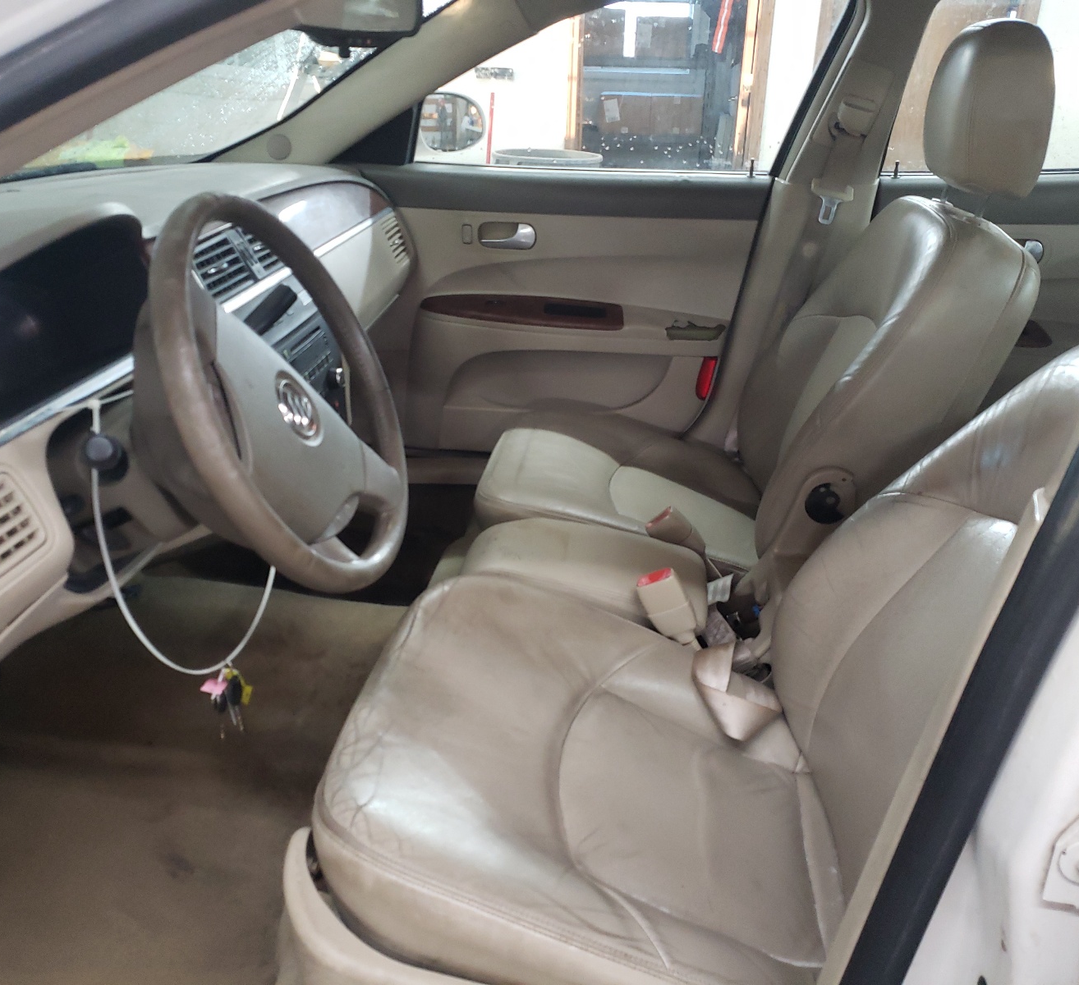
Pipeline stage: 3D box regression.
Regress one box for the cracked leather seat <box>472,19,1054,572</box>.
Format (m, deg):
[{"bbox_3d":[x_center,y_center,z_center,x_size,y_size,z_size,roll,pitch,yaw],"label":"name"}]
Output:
[{"bbox_3d":[0.320,-0.274,1.581,0.820,0.885,0.510,4,25,7],"label":"cracked leather seat"}]

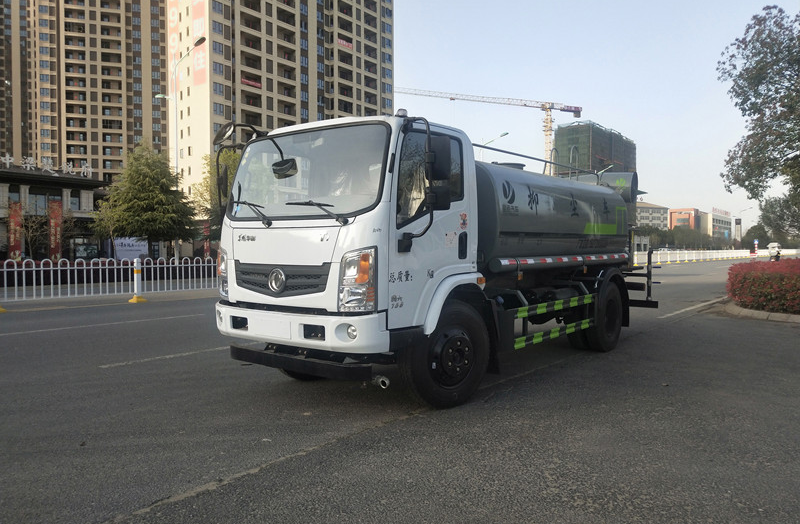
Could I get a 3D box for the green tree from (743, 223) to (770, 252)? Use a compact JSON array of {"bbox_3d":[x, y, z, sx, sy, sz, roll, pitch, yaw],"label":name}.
[{"bbox_3d":[86.622,-5.573,140.000,7.300,7.510,7.300,0,1,0],"label":"green tree"}]

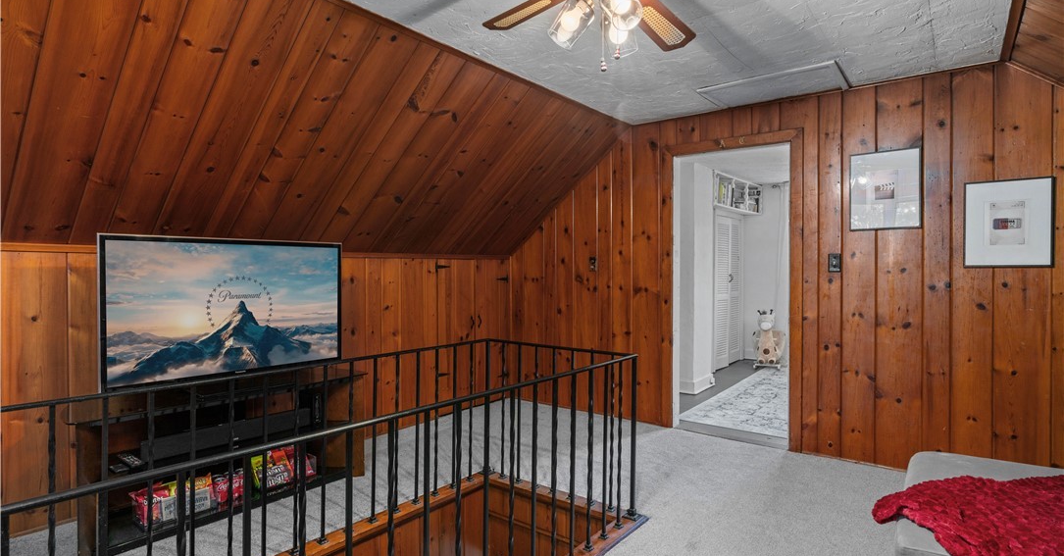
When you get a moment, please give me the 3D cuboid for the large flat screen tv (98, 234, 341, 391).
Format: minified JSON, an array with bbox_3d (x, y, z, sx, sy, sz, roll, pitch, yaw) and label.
[{"bbox_3d":[-1.505,0.152,2.721,0.070,0.670,1.150,0,0,38],"label":"large flat screen tv"}]

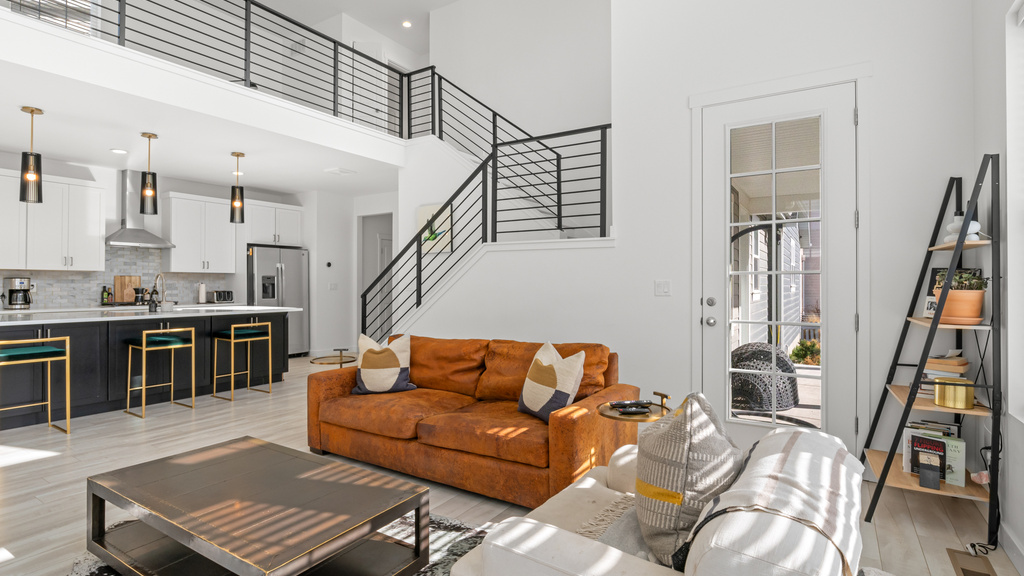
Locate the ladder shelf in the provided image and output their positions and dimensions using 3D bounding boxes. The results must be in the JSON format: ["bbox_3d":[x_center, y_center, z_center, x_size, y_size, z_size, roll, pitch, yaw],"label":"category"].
[{"bbox_3d":[2.146,0.288,2.513,0.490,1.803,0.500,0,0,29],"label":"ladder shelf"}]

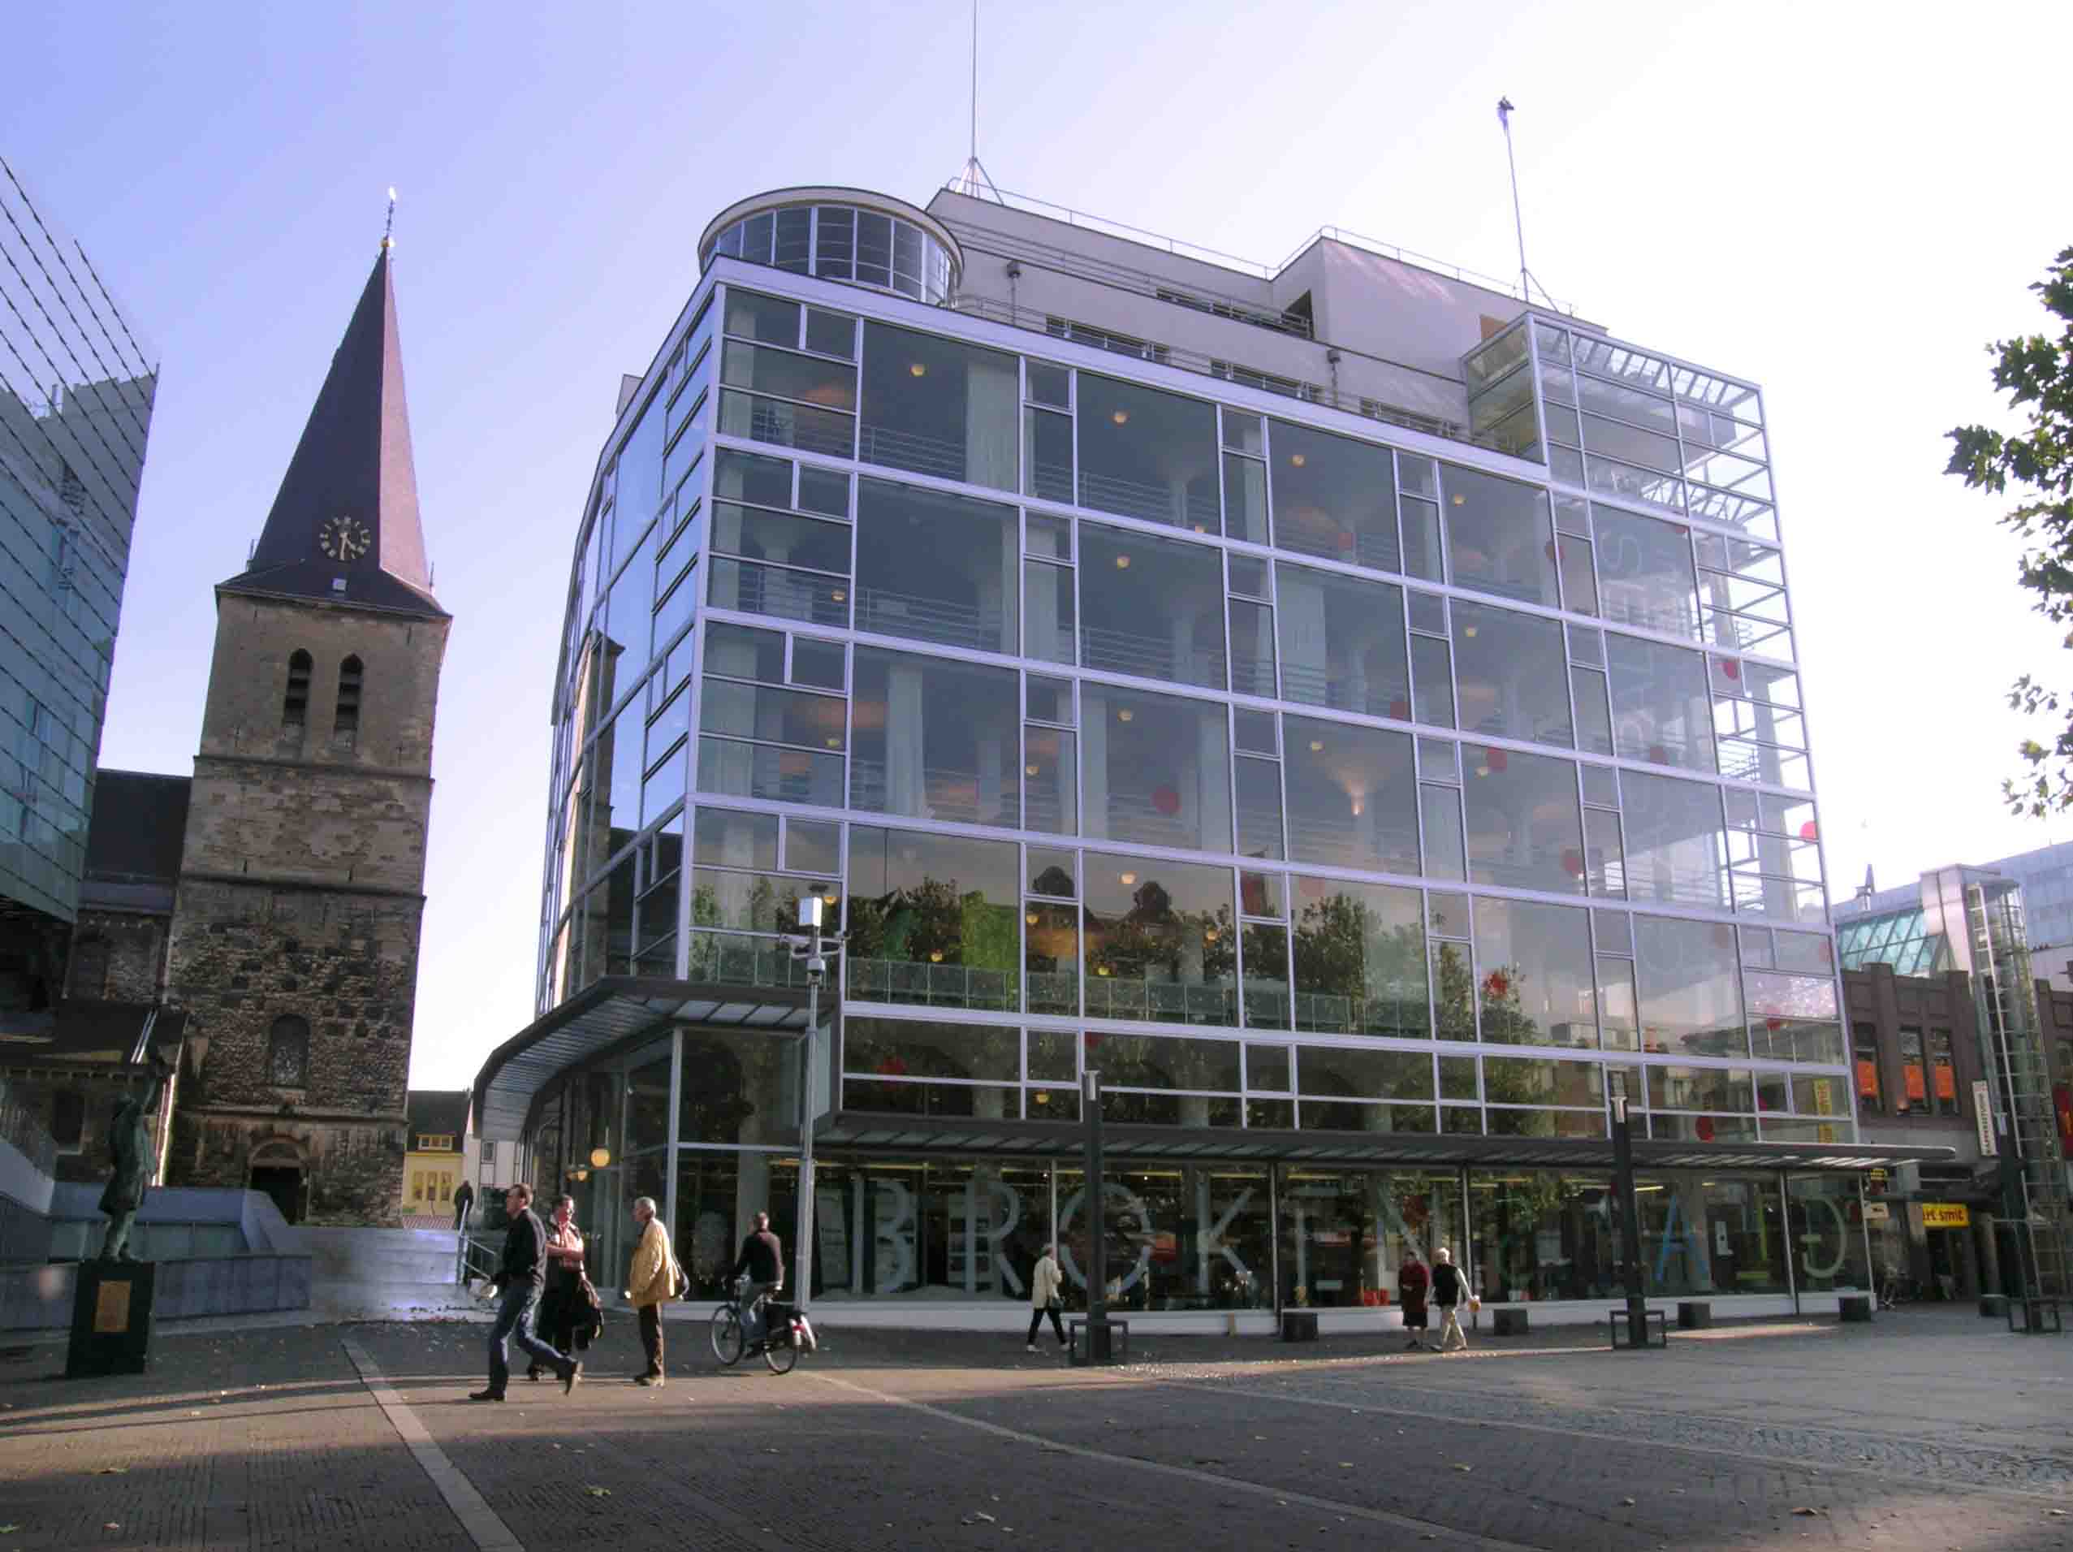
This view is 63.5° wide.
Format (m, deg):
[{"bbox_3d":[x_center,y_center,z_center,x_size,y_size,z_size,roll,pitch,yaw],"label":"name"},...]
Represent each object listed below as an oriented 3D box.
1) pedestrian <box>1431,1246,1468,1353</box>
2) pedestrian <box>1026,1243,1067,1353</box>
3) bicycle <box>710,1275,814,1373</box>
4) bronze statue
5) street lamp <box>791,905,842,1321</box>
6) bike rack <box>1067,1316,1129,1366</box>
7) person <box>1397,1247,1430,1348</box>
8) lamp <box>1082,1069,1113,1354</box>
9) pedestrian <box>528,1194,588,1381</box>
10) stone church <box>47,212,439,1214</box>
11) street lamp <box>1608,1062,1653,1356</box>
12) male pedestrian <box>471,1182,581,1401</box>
[{"bbox_3d":[6.999,8.882,28.535,0.550,1.700,0.520,7,-17,-23],"label":"pedestrian"},{"bbox_3d":[0.152,8.408,27.032,0.620,1.680,0.480,6,-17,-21],"label":"pedestrian"},{"bbox_3d":[-3.206,6.386,19.652,0.600,1.100,1.780,14,-21,-40],"label":"bicycle"},{"bbox_3d":[-9.003,3.798,16.758,0.500,2.056,0.550,-14,-21,40],"label":"bronze statue"},{"bbox_3d":[-3.806,5.542,27.996,0.950,7.230,0.450,1,-16,-5],"label":"street lamp"},{"bbox_3d":[0.930,8.402,24.836,0.650,0.640,0.620,7,-17,-25],"label":"bike rack"},{"bbox_3d":[6.392,8.927,28.623,0.420,1.620,0.520,15,-22,-42],"label":"person"},{"bbox_3d":[0.929,6.519,25.005,0.300,4.240,0.300,7,-17,-25],"label":"lamp"},{"bbox_3d":[-4.525,4.891,16.069,0.520,1.690,0.420,11,-19,-34],"label":"pedestrian"},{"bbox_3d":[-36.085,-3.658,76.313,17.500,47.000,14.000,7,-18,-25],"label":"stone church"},{"bbox_3d":[10.346,7.732,29.400,0.320,4.350,0.320,7,-18,-25],"label":"street lamp"},{"bbox_3d":[-4.376,4.419,14.494,0.880,1.770,0.520,3,-16,-12],"label":"male pedestrian"}]

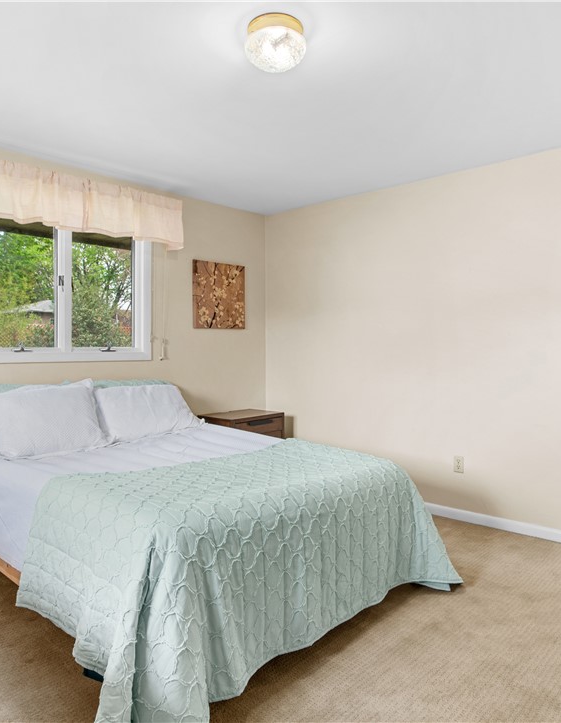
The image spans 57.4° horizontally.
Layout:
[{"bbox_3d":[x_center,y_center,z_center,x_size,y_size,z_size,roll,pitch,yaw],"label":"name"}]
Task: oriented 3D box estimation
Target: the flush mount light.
[{"bbox_3d":[-0.018,-1.218,1.988,0.233,0.145,0.233,0,2,0],"label":"flush mount light"}]

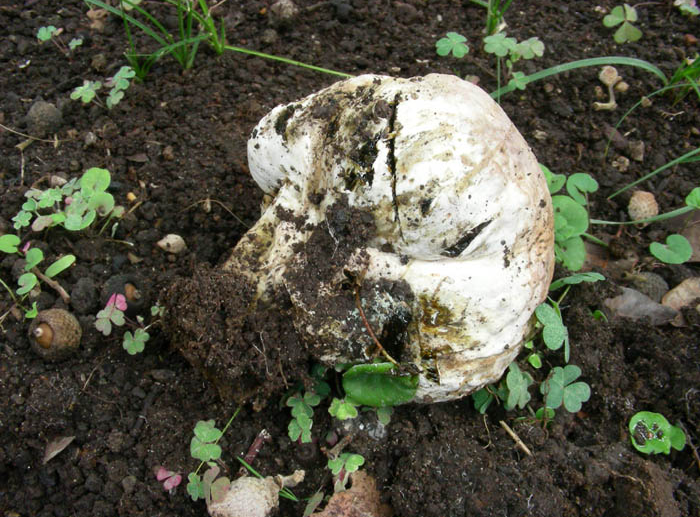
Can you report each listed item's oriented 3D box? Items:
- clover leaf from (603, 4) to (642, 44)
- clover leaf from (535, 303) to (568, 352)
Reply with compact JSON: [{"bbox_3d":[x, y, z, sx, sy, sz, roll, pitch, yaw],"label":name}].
[{"bbox_3d":[0.186,-0.159,0.523,0.028,0.018,0.022,0,48,0],"label":"clover leaf"},{"bbox_3d":[0.083,0.028,0.316,0.013,0.012,0.015,0,49,0],"label":"clover leaf"}]

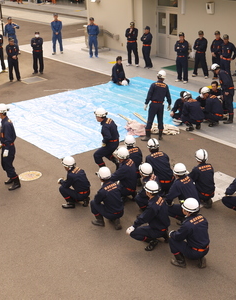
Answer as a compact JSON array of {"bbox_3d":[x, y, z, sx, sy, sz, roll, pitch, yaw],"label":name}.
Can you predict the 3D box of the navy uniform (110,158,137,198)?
[{"bbox_3d":[0.120,0.539,10.639,0.630,0.860,0.490,6,23,20],"label":"navy uniform"}]

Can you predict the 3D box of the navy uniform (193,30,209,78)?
[{"bbox_3d":[3.070,-3.557,19.691,0.560,1.730,0.400,10,24,29],"label":"navy uniform"}]

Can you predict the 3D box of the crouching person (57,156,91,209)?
[{"bbox_3d":[-0.857,0.626,10.237,0.700,1.030,0.520,2,21,13],"label":"crouching person"}]

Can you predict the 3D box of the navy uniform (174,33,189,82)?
[{"bbox_3d":[2.265,-3.263,18.750,0.500,1.760,0.380,7,23,23],"label":"navy uniform"}]

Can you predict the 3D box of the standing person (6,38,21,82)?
[{"bbox_3d":[-4.058,-3.488,20.600,0.500,1.690,0.380,-11,22,-21],"label":"standing person"}]

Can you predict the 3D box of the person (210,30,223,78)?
[{"bbox_3d":[3.595,-3.454,19.363,0.510,1.740,0.360,6,23,20],"label":"person"}]

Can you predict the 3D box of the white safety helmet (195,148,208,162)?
[{"bbox_3d":[1.578,0.107,10.020,0.235,0.170,0.280,-10,23,-20],"label":"white safety helmet"}]

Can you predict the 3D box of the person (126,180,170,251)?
[{"bbox_3d":[0.502,1.078,8.751,0.800,1.120,0.560,3,21,14],"label":"person"}]

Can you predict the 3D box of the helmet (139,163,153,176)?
[{"bbox_3d":[0.514,0.363,9.751,0.290,0.190,0.250,-2,19,23],"label":"helmet"}]

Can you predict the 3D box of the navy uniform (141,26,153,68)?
[{"bbox_3d":[1.164,-4.185,21.700,0.500,1.690,0.400,10,24,31],"label":"navy uniform"}]

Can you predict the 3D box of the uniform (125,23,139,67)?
[{"bbox_3d":[0.552,-4.315,21.738,0.560,1.760,0.380,-2,21,3],"label":"uniform"}]

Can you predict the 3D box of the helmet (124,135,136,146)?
[{"bbox_3d":[0.243,-0.182,10.500,0.220,0.170,0.280,-8,21,-14],"label":"helmet"}]

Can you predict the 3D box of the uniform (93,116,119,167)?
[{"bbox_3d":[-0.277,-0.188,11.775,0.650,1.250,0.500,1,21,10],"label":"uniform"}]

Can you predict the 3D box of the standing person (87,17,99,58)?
[{"bbox_3d":[-1.138,-5.066,24.000,0.500,1.770,0.360,-4,21,-5],"label":"standing person"}]

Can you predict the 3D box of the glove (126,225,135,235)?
[{"bbox_3d":[0.209,1.304,8.684,0.120,0.150,0.100,-14,24,-28],"label":"glove"}]

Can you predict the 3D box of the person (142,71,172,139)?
[{"bbox_3d":[1.036,-1.150,13.839,0.700,1.800,0.450,0,21,6],"label":"person"}]

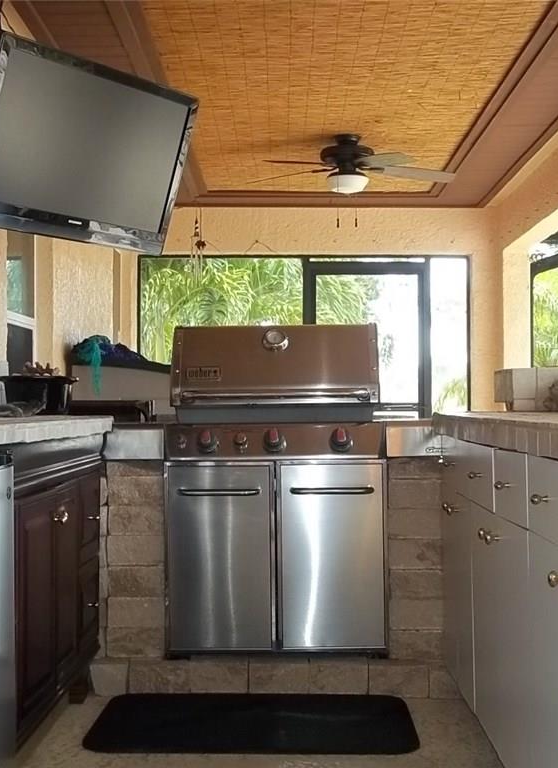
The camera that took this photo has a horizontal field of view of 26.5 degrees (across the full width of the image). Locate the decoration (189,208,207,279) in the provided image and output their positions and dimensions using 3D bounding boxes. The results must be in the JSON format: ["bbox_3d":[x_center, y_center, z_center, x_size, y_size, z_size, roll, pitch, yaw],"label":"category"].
[{"bbox_3d":[-0.605,-1.057,8.900,0.130,0.530,0.130,0,-1,-1],"label":"decoration"}]

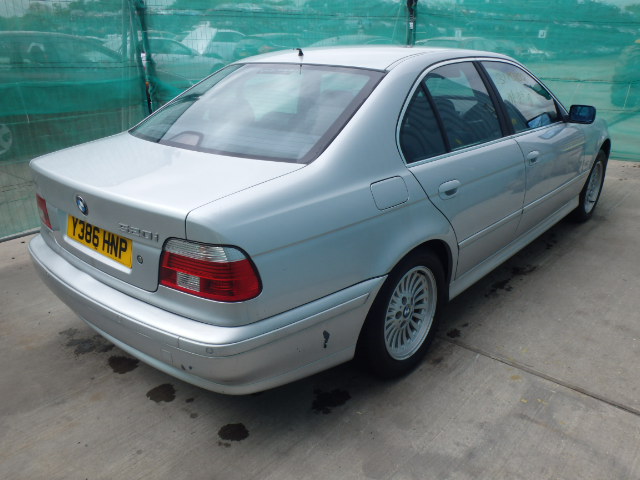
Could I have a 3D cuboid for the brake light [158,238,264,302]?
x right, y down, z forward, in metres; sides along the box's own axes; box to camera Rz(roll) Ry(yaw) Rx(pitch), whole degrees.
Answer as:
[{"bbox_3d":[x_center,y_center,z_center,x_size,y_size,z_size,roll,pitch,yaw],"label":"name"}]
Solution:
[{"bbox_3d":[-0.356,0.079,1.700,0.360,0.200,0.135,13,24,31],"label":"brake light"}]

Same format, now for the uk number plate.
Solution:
[{"bbox_3d":[-0.874,-0.006,2.032,0.520,0.111,0.012,17,16,39],"label":"uk number plate"}]

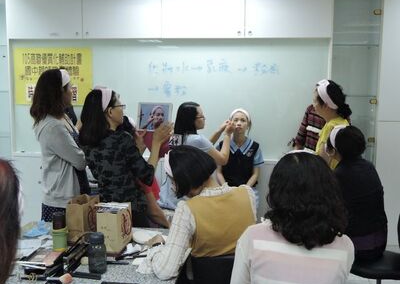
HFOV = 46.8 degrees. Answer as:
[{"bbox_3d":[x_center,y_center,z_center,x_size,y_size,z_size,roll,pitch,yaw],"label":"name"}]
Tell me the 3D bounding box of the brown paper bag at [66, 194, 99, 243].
[{"bbox_3d":[-0.546,0.361,2.175,0.100,0.205,0.175,2,7,11],"label":"brown paper bag"}]

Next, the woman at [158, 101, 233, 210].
[{"bbox_3d":[-0.062,0.370,3.694,0.700,1.360,0.470,-2,7,-20],"label":"woman"}]

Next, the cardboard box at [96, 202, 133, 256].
[{"bbox_3d":[-0.384,0.384,2.075,0.097,0.185,0.172,2,7,12],"label":"cardboard box"}]

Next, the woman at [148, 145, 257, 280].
[{"bbox_3d":[0.006,0.624,2.062,0.460,1.210,0.640,-5,8,-41],"label":"woman"}]

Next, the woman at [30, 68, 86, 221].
[{"bbox_3d":[-0.832,0.374,2.679,0.330,1.570,0.410,-3,7,-25],"label":"woman"}]

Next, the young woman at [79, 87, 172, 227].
[{"bbox_3d":[-0.432,0.416,2.683,0.450,1.480,0.460,-5,8,-40],"label":"young woman"}]

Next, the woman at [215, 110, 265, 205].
[{"bbox_3d":[0.313,0.405,3.627,0.460,1.310,0.680,1,6,3],"label":"woman"}]

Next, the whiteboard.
[{"bbox_3d":[-0.333,-0.406,4.342,2.980,1.110,0.040,1,6,5],"label":"whiteboard"}]

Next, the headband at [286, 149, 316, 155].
[{"bbox_3d":[0.329,0.093,1.520,0.165,0.150,0.120,-1,6,-8],"label":"headband"}]

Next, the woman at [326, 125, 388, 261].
[{"bbox_3d":[0.827,0.532,2.706,0.430,1.270,0.580,-5,8,-41],"label":"woman"}]

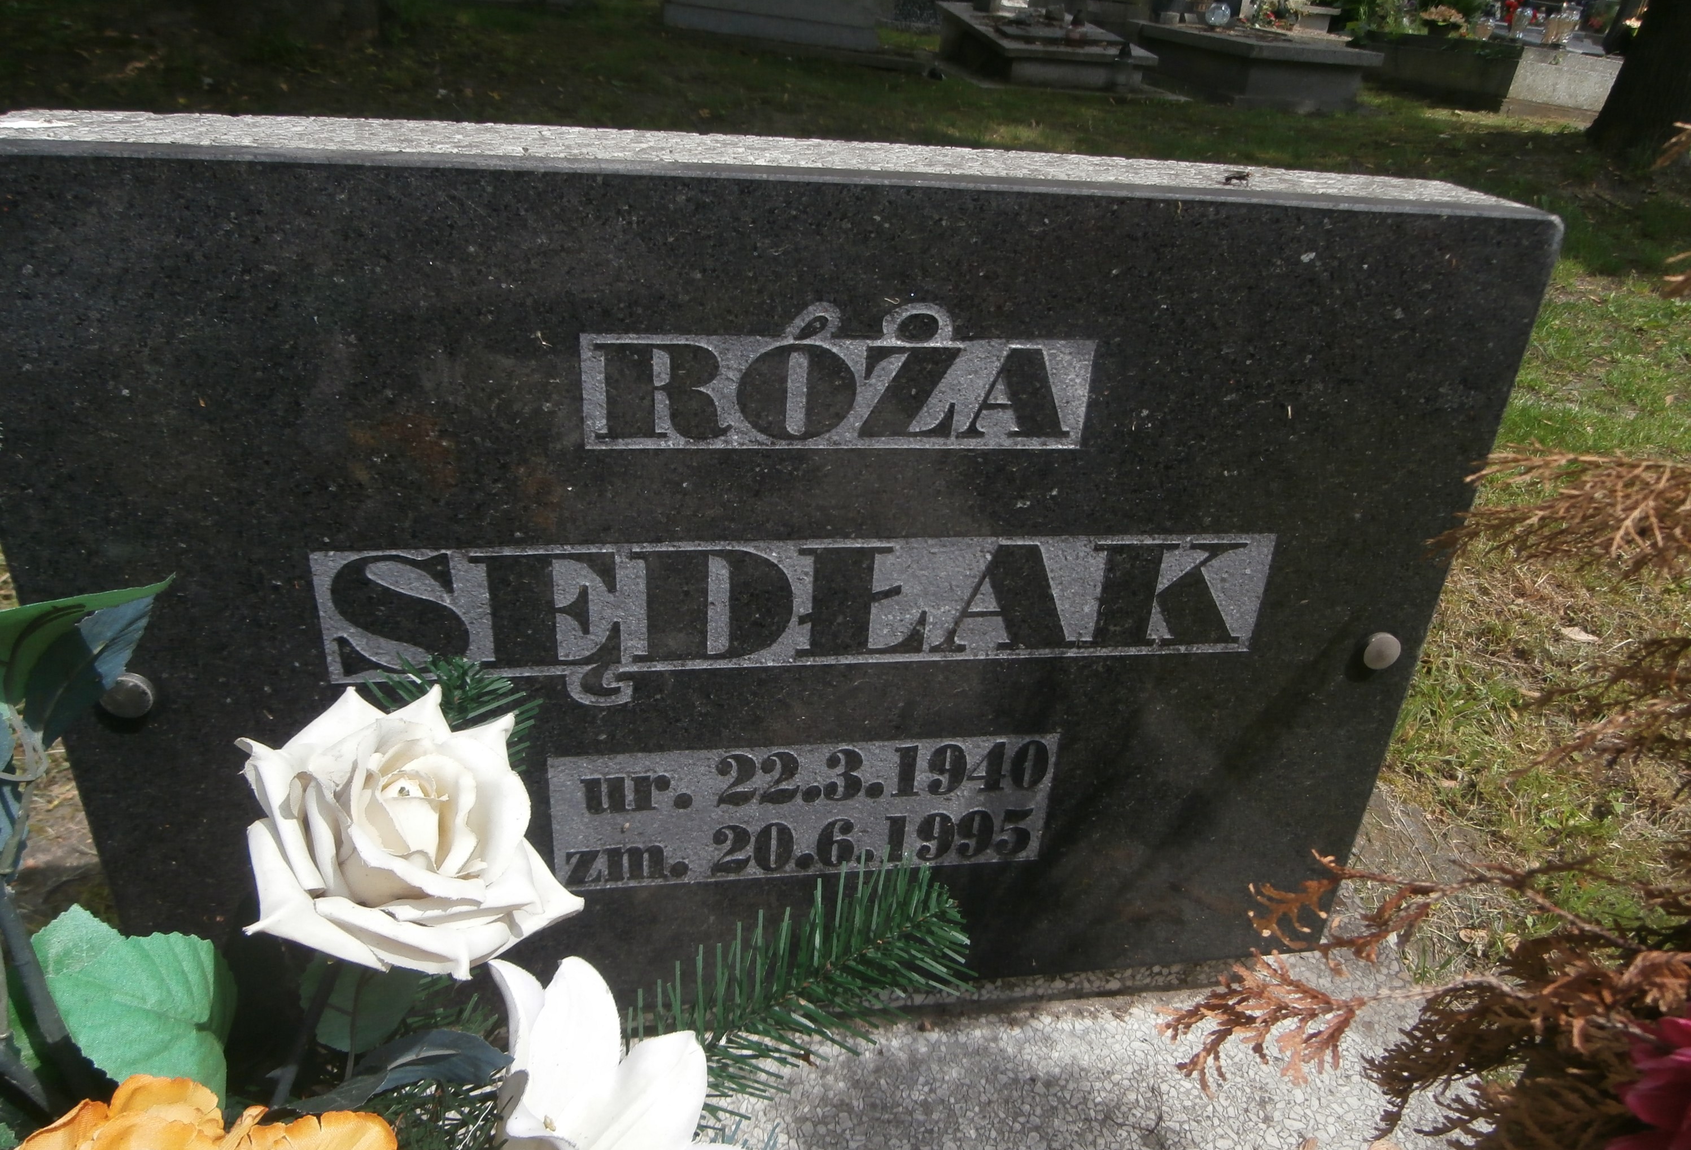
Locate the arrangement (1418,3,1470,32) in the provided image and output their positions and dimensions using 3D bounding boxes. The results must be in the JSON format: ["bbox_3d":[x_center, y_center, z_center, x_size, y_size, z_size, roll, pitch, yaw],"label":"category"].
[{"bbox_3d":[3.438,-3.191,6.750,0.285,0.185,0.270,13,33,13],"label":"arrangement"}]

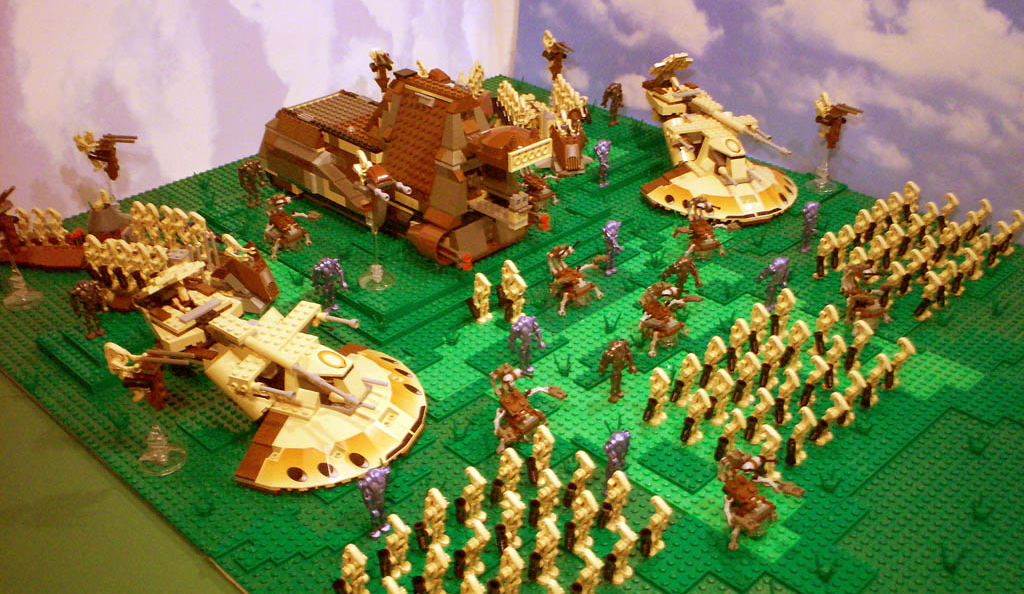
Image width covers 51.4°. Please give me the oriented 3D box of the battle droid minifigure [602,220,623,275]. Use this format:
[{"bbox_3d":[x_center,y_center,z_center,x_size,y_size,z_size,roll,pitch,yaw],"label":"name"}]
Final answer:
[{"bbox_3d":[0.093,-0.042,0.950,0.027,0.051,0.029,-27,39,-37],"label":"battle droid minifigure"}]

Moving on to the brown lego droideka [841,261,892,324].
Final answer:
[{"bbox_3d":[0.295,0.001,0.882,0.054,0.048,0.042,-24,38,-34],"label":"brown lego droideka"}]

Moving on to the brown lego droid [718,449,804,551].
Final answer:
[{"bbox_3d":[0.151,0.124,0.667,0.046,0.057,0.056,-27,39,-37],"label":"brown lego droid"}]

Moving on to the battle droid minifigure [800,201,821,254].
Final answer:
[{"bbox_3d":[0.279,-0.065,0.995,0.027,0.051,0.025,-27,39,-37],"label":"battle droid minifigure"}]

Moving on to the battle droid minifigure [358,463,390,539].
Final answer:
[{"bbox_3d":[-0.083,0.130,0.671,0.028,0.052,0.023,-27,39,-37],"label":"battle droid minifigure"}]

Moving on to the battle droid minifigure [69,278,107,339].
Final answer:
[{"bbox_3d":[-0.342,0.011,0.863,0.030,0.052,0.022,-27,39,-37],"label":"battle droid minifigure"}]

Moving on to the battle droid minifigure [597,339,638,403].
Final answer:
[{"bbox_3d":[0.079,0.054,0.792,0.030,0.052,0.023,-27,39,-37],"label":"battle droid minifigure"}]

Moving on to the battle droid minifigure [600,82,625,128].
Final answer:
[{"bbox_3d":[0.122,-0.231,1.273,0.029,0.051,0.019,-27,39,-37],"label":"battle droid minifigure"}]

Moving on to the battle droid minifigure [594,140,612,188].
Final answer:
[{"bbox_3d":[0.099,-0.140,1.117,0.027,0.051,0.024,-27,39,-37],"label":"battle droid minifigure"}]

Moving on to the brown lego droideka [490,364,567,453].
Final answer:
[{"bbox_3d":[0.006,0.078,0.754,0.055,0.048,0.043,-27,39,-37],"label":"brown lego droideka"}]

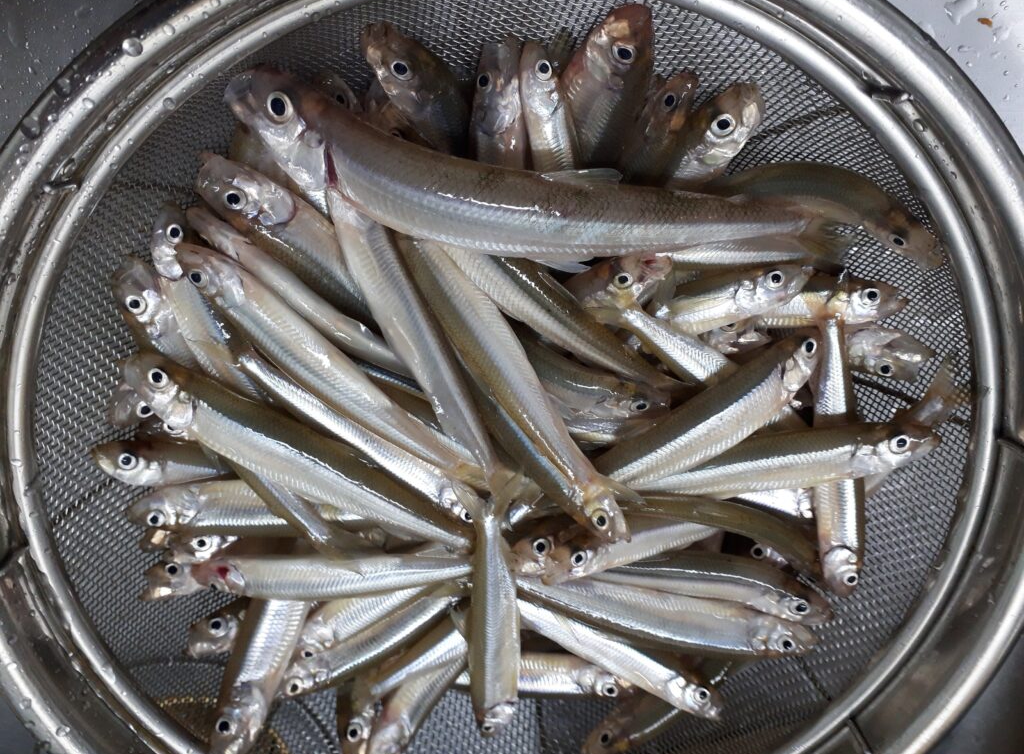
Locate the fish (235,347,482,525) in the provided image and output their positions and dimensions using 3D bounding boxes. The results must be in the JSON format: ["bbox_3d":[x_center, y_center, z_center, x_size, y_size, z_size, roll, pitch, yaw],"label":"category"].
[{"bbox_3d":[-0.043,0.017,0.224,0.096,0.009,0.012,40,78,-21],"label":"fish"}]

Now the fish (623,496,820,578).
[{"bbox_3d":[0.052,0.049,0.238,0.087,0.011,0.015,16,140,2],"label":"fish"}]

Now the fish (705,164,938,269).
[{"bbox_3d":[0.068,-0.041,0.195,0.073,0.010,0.015,13,140,8],"label":"fish"}]

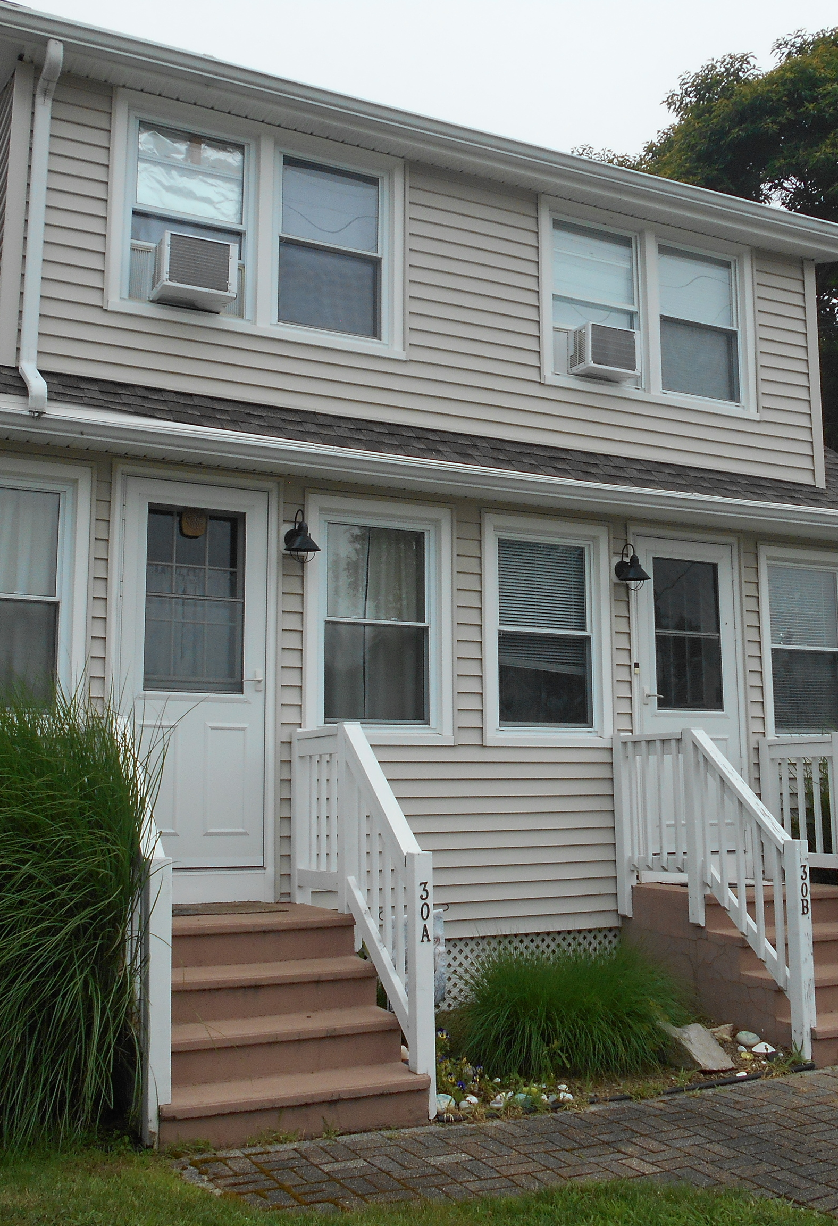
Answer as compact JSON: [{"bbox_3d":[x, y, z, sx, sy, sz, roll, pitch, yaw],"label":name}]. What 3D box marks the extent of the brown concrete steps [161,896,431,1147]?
[{"bbox_3d":[-0.825,1.841,5.708,1.179,0.775,1.486,4,-8,-27],"label":"brown concrete steps"}]

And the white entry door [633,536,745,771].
[{"bbox_3d":[1.782,0.538,8.095,0.826,2.062,0.060,4,-8,-27],"label":"white entry door"}]

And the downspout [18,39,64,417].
[{"bbox_3d":[-1.911,-1.918,6.210,0.095,1.956,0.419,4,-8,-27],"label":"downspout"}]

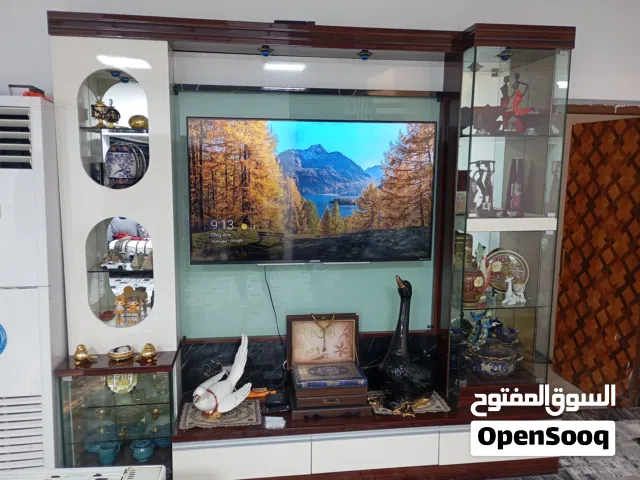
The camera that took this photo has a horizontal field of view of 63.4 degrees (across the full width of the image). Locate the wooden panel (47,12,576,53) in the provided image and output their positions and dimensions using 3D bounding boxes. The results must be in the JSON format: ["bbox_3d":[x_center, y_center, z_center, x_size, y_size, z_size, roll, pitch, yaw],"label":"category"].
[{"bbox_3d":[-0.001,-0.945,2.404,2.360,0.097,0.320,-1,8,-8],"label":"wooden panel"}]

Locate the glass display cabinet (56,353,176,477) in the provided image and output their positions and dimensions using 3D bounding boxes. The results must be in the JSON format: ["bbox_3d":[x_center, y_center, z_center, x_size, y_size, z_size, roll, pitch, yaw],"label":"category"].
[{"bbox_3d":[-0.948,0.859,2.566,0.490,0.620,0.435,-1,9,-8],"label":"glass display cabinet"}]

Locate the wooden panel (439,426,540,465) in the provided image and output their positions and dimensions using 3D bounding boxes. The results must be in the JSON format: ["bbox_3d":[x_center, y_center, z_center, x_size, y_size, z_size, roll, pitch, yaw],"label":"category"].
[{"bbox_3d":[0.901,1.033,2.646,0.620,0.195,0.030,0,8,-8],"label":"wooden panel"}]

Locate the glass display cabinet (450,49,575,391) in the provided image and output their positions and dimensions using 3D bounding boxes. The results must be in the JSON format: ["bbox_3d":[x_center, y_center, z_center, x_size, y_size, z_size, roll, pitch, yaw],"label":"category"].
[{"bbox_3d":[0.955,-0.071,2.791,0.494,1.769,0.333,0,8,-8],"label":"glass display cabinet"}]

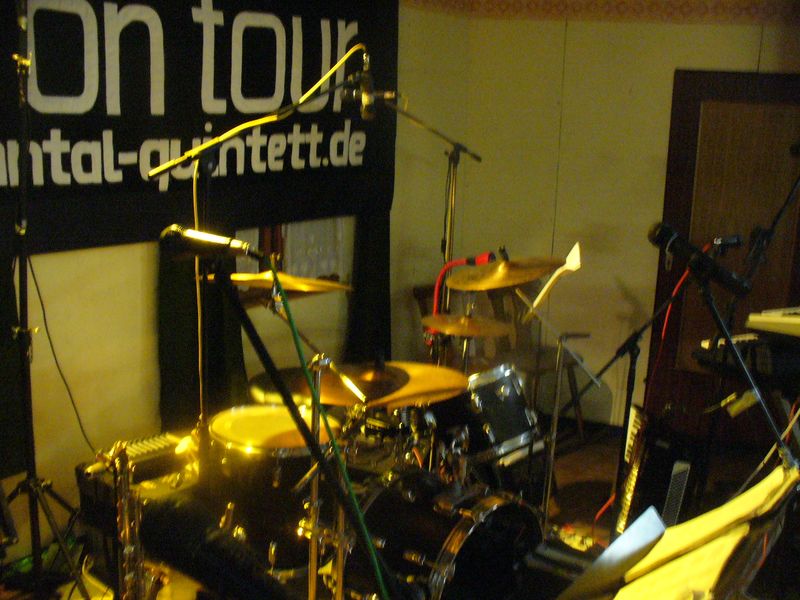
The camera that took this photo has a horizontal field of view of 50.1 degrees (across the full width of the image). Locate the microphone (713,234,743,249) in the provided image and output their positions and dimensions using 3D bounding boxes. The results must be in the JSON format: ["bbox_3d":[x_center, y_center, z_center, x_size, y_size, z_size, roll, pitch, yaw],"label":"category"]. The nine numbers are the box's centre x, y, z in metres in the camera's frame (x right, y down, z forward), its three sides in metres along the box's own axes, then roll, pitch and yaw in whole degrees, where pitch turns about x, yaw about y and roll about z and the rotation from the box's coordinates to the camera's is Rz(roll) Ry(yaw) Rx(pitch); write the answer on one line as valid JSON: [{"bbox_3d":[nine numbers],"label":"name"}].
[{"bbox_3d":[1.149,-0.205,3.000,0.150,0.040,0.040,-1,11,-37],"label":"microphone"}]

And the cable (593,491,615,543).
[{"bbox_3d":[0.777,0.827,3.250,0.080,0.180,0.100,2,11,0],"label":"cable"}]

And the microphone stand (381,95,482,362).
[{"bbox_3d":[0.083,0.022,3.726,0.700,1.720,0.480,-4,12,-30],"label":"microphone stand"}]

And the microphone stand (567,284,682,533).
[{"bbox_3d":[0.840,0.446,3.032,0.560,1.200,0.480,2,11,0],"label":"microphone stand"}]

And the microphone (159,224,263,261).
[{"bbox_3d":[-0.365,-0.111,1.620,0.200,0.052,0.052,11,13,29],"label":"microphone"}]

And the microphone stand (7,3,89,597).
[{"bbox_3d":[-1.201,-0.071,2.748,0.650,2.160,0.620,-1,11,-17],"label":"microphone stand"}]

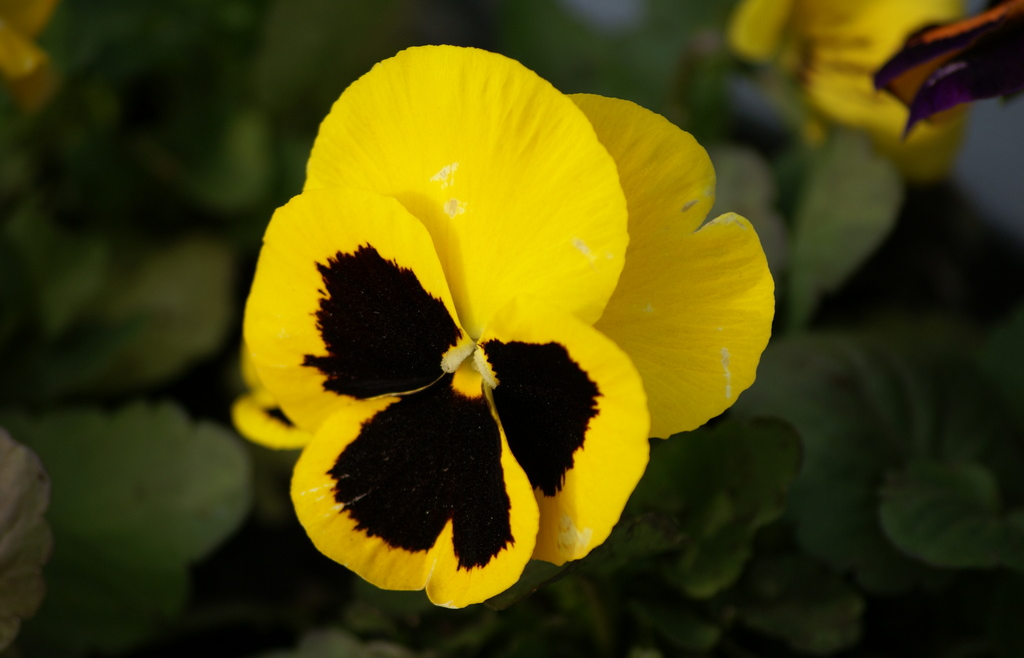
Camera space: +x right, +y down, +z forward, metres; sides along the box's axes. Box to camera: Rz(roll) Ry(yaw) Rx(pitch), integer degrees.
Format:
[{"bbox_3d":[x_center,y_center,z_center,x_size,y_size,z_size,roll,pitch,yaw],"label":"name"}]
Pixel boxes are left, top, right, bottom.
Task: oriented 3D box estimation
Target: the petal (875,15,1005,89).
[{"bbox_3d":[0.053,-0.034,1.060,0.017,0.008,0.010,23,41,29],"label":"petal"}]

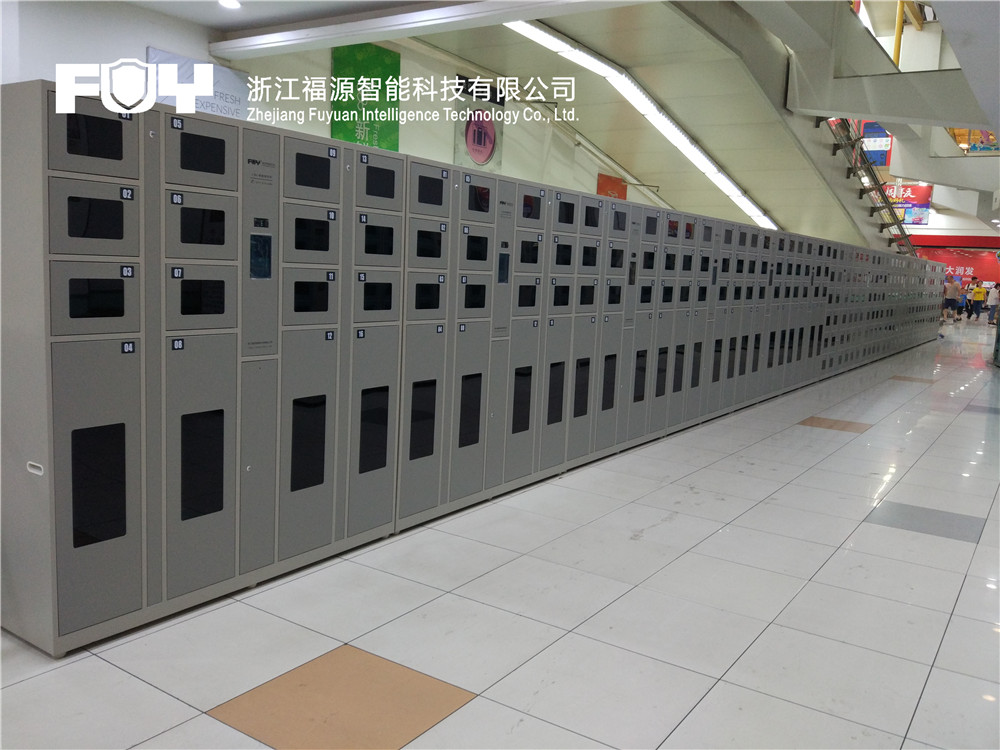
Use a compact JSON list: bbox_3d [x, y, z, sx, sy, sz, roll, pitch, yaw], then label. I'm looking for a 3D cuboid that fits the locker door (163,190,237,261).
[{"bbox_3d":[-1.140,-0.566,3.093,0.020,0.249,0.320,7,9,34],"label":"locker door"}]

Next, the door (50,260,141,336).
[{"bbox_3d":[-1.340,-0.255,2.685,0.020,0.239,0.302,8,9,34],"label":"door"}]

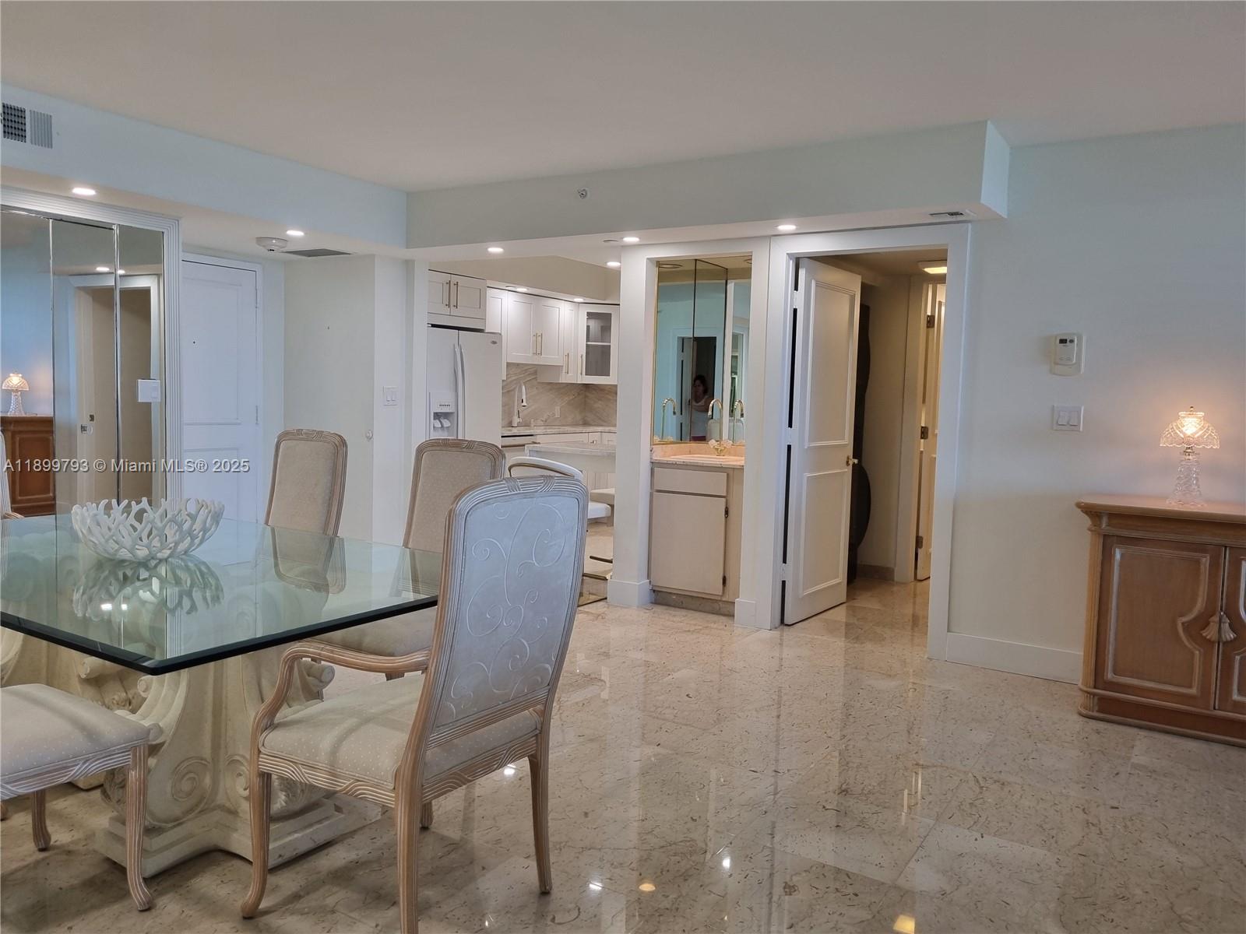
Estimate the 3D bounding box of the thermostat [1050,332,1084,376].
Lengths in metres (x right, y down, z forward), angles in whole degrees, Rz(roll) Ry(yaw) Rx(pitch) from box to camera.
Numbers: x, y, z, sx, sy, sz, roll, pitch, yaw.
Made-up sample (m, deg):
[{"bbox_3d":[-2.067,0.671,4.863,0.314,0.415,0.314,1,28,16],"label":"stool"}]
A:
[{"bbox_3d":[2.034,-0.516,4.288,0.134,0.195,0.040,4,5,32],"label":"thermostat"}]

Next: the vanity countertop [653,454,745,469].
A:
[{"bbox_3d":[0.570,-0.025,5.656,0.661,0.030,0.571,4,5,32],"label":"vanity countertop"}]

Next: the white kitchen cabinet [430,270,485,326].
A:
[{"bbox_3d":[-1.551,-1.270,7.186,0.610,0.396,0.811,4,5,32],"label":"white kitchen cabinet"}]

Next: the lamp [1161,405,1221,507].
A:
[{"bbox_3d":[2.317,-0.044,3.833,0.244,0.402,0.244,4,5,32],"label":"lamp"}]

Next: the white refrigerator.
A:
[{"bbox_3d":[-1.507,-0.181,7.204,0.800,1.715,0.850,4,5,32],"label":"white refrigerator"}]

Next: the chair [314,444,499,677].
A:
[{"bbox_3d":[-0.783,0.463,3.267,0.545,1.102,0.668,4,5,32],"label":"chair"}]

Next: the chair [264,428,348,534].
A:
[{"bbox_3d":[-1.471,0.410,3.692,0.545,1.102,0.668,4,5,32],"label":"chair"}]

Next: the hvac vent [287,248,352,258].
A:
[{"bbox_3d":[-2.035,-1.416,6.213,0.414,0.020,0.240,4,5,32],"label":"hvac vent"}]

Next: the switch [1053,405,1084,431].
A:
[{"bbox_3d":[2.053,-0.224,4.310,0.126,0.119,0.015,4,5,32],"label":"switch"}]

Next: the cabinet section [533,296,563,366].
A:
[{"bbox_3d":[-0.821,-1.274,8.883,0.330,0.615,0.420,4,5,33],"label":"cabinet section"}]

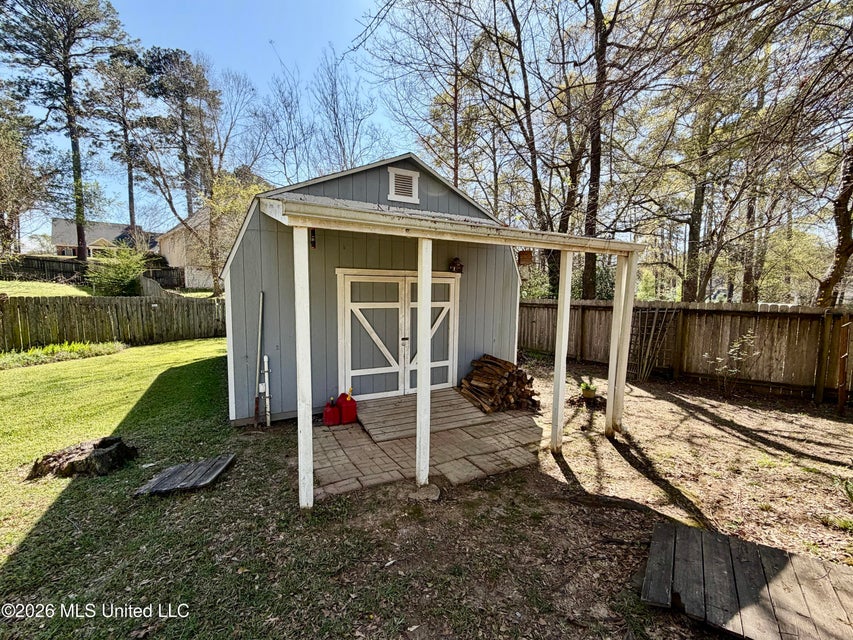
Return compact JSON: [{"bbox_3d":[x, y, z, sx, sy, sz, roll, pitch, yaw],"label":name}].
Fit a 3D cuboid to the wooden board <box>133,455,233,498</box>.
[{"bbox_3d":[-2.225,1.461,3.264,0.540,0.055,0.660,0,6,-8],"label":"wooden board"}]

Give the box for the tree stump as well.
[{"bbox_3d":[-3.353,1.343,3.443,0.640,0.230,0.530,-2,6,-25],"label":"tree stump"}]

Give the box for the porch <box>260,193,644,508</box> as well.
[{"bbox_3d":[0.321,-0.074,4.501,4.280,3.140,2.440,-2,6,-28],"label":"porch"}]

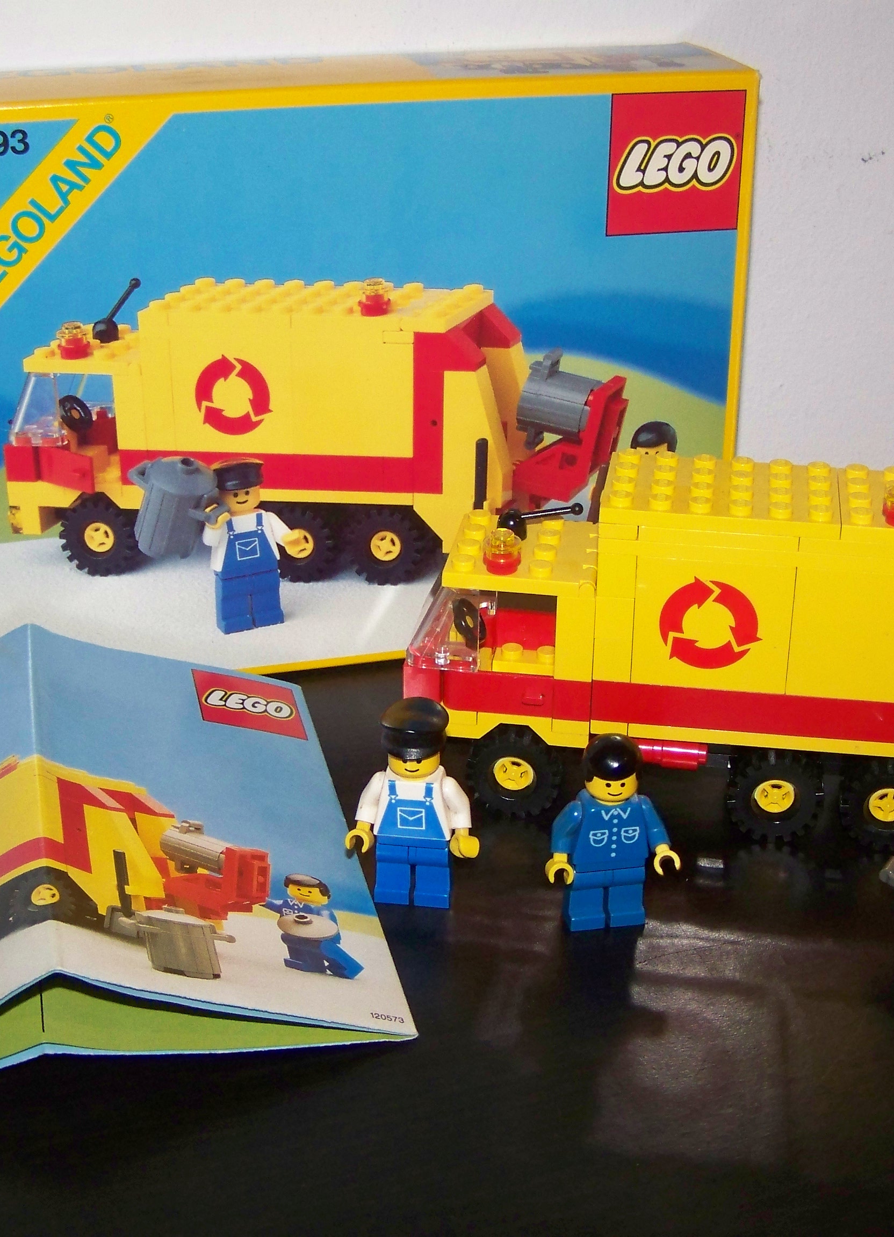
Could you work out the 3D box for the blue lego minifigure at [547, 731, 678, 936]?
[{"bbox_3d":[0.032,0.042,0.356,0.026,0.041,0.013,-4,26,-8],"label":"blue lego minifigure"}]

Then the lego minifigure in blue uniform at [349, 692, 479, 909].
[{"bbox_3d":[-0.006,0.037,0.363,0.027,0.043,0.014,4,26,7],"label":"lego minifigure in blue uniform"}]

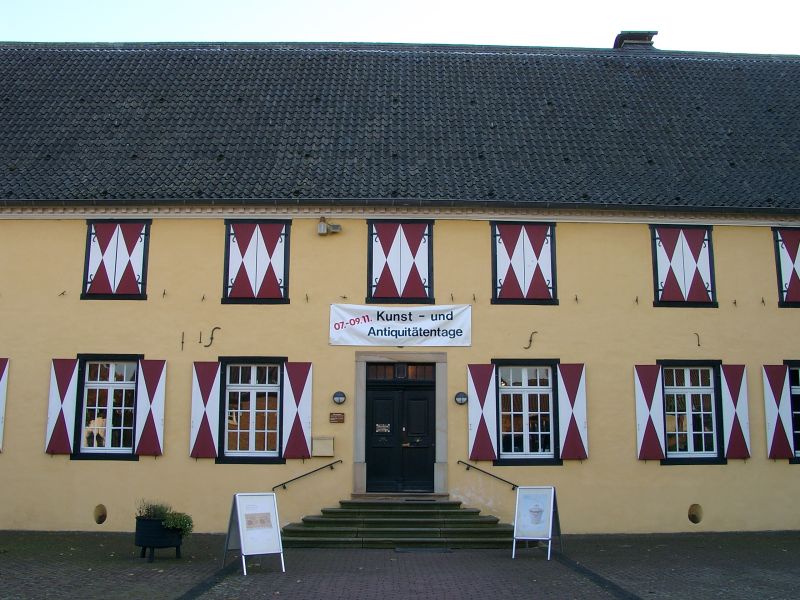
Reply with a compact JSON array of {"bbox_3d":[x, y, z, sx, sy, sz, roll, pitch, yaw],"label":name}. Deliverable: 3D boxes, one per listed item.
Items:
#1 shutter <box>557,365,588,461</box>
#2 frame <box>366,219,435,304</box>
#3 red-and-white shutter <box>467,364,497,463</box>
[{"bbox_3d":[3.589,2.321,16.282,0.571,1.973,0.050,0,-9,-1],"label":"shutter"},{"bbox_3d":[0.017,-0.851,17.668,1.518,1.925,0.130,1,-9,-1],"label":"frame"},{"bbox_3d":[1.798,2.441,17.108,0.596,2.065,0.060,1,-9,-1],"label":"red-and-white shutter"}]

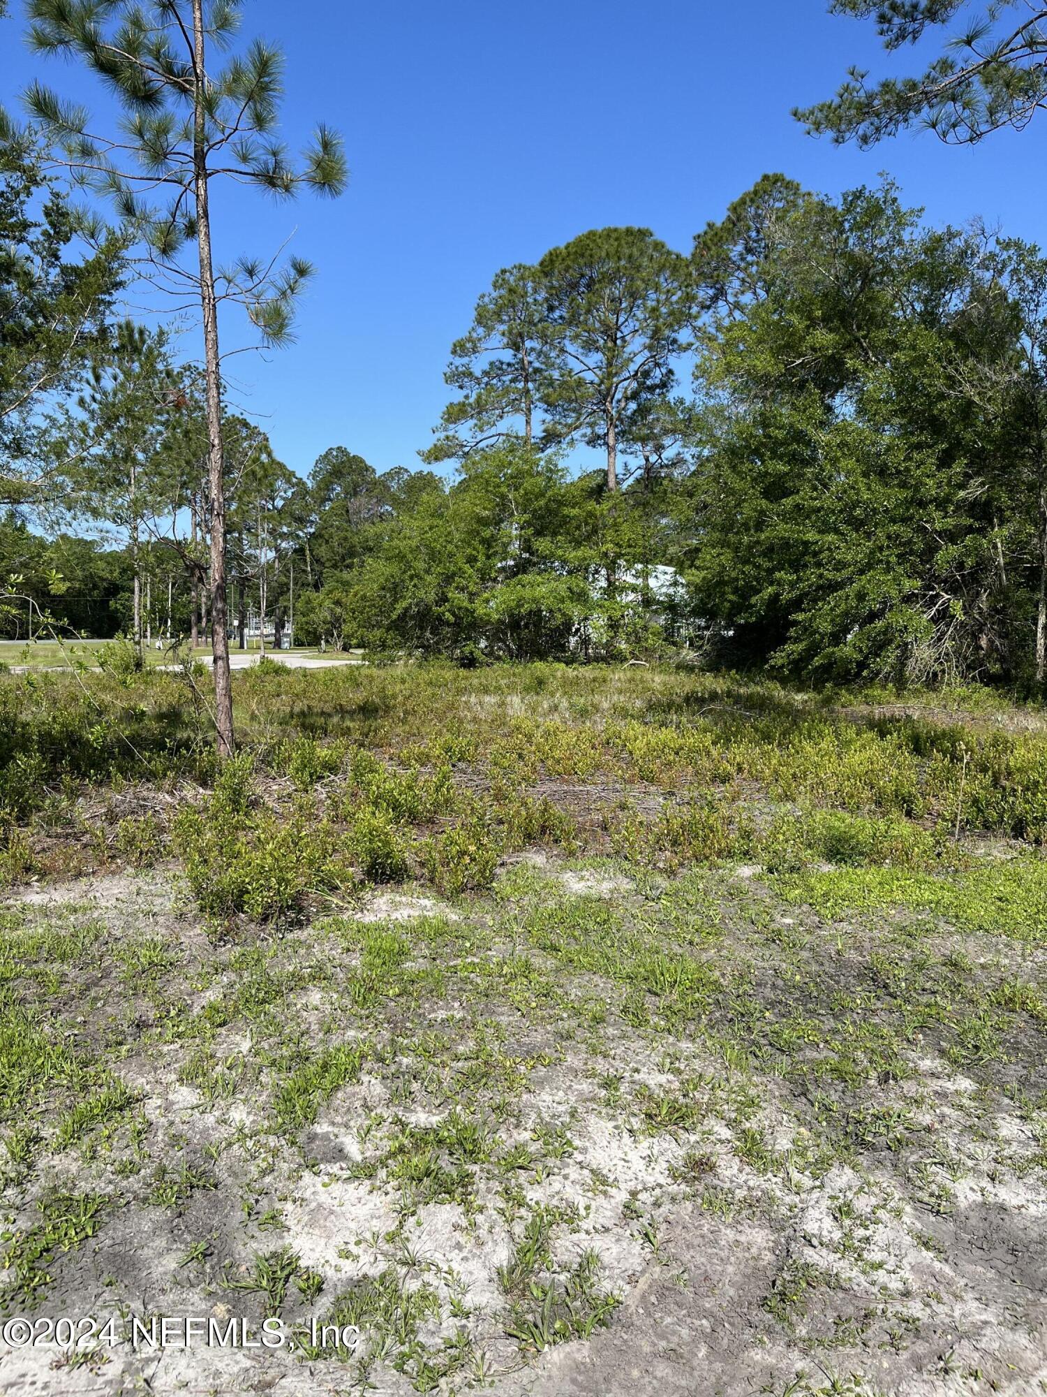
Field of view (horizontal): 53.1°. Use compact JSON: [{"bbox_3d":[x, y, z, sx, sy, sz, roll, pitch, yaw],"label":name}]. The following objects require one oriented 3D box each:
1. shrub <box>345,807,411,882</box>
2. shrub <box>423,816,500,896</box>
[{"bbox_3d":[-0.907,0.895,6.536,0.405,0.412,0.373,0,4,0],"label":"shrub"},{"bbox_3d":[-0.362,0.925,6.270,0.469,0.390,0.431,0,4,0],"label":"shrub"}]

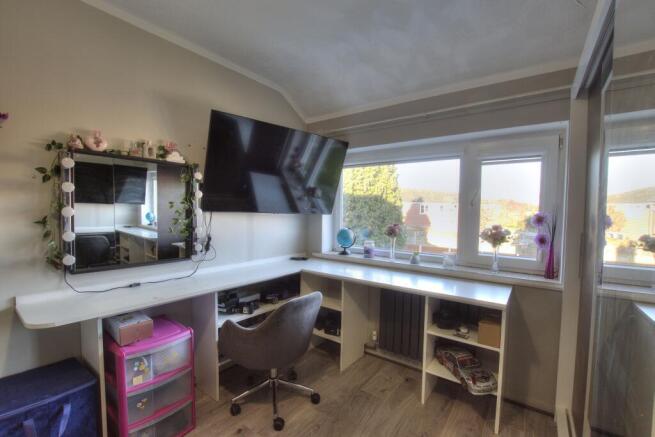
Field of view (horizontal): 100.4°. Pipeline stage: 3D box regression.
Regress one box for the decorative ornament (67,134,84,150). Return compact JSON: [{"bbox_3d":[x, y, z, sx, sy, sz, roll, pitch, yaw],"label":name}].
[{"bbox_3d":[-1.308,-0.395,1.420,0.064,0.070,0.061,2,1,36],"label":"decorative ornament"}]

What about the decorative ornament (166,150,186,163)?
[{"bbox_3d":[-1.010,-0.406,1.828,0.039,0.065,0.114,2,1,36],"label":"decorative ornament"}]

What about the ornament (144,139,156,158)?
[{"bbox_3d":[-1.102,-0.426,1.700,0.044,0.102,0.055,2,1,36],"label":"ornament"}]

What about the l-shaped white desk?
[{"bbox_3d":[-0.119,0.801,1.613,1.911,0.780,2.114,2,1,36],"label":"l-shaped white desk"}]

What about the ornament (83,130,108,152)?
[{"bbox_3d":[-1.258,-0.423,1.487,0.084,0.114,0.093,2,1,36],"label":"ornament"}]

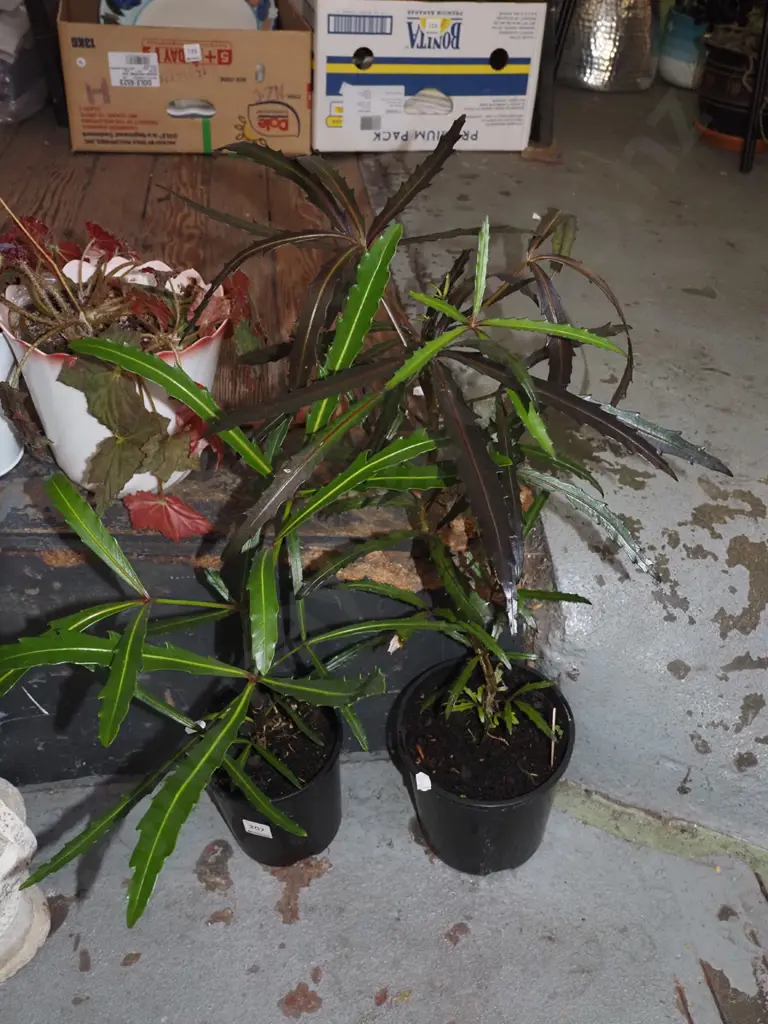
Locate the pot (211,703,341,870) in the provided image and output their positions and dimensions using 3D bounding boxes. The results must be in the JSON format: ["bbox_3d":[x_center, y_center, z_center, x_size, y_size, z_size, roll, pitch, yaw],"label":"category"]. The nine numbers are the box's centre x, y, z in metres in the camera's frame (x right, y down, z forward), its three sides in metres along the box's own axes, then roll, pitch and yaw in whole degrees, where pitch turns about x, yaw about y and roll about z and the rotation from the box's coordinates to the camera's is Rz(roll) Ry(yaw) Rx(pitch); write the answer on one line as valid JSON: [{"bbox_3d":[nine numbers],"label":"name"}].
[{"bbox_3d":[-0.105,0.266,0.949,0.140,0.140,0.140,-2,41,2],"label":"pot"}]

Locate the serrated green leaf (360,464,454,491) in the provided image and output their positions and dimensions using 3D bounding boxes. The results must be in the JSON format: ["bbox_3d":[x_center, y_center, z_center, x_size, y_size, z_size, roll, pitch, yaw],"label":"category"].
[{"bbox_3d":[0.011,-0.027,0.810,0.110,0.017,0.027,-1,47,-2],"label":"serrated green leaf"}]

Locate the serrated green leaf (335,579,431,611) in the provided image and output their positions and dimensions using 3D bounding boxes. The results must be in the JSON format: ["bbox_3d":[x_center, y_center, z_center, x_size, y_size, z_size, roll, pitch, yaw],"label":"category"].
[{"bbox_3d":[-0.001,0.080,0.890,0.097,0.022,0.018,12,40,14],"label":"serrated green leaf"}]

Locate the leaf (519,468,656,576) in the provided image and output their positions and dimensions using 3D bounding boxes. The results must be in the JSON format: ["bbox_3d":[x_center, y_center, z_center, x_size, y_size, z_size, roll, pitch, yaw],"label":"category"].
[{"bbox_3d":[0.160,0.002,0.729,0.152,0.017,0.022,34,76,-13],"label":"leaf"}]

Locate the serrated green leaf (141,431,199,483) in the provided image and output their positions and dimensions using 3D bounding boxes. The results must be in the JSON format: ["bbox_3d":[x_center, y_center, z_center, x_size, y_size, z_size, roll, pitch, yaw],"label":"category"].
[{"bbox_3d":[-0.200,-0.052,0.885,0.058,0.048,0.025,-2,26,-6],"label":"serrated green leaf"}]

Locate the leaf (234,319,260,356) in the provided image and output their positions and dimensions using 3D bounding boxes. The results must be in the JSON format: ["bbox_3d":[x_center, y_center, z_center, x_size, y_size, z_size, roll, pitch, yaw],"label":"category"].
[{"bbox_3d":[-0.133,-0.169,0.920,0.032,0.042,0.016,-4,39,-6],"label":"leaf"}]

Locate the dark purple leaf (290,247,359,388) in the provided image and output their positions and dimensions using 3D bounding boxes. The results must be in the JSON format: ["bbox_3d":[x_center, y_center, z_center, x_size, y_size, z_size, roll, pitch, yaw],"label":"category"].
[{"bbox_3d":[-0.042,-0.124,0.615,0.023,0.108,0.022,28,16,3],"label":"dark purple leaf"}]

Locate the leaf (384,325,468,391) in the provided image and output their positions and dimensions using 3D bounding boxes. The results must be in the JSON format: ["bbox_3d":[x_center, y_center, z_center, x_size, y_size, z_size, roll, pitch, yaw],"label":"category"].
[{"bbox_3d":[0.027,-0.102,0.605,0.080,0.010,0.013,-39,78,-22],"label":"leaf"}]

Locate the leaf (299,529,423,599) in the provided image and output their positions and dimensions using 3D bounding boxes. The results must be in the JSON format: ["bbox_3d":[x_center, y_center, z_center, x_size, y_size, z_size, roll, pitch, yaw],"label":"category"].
[{"bbox_3d":[-0.013,0.029,0.644,0.110,0.013,0.017,-25,57,-33],"label":"leaf"}]

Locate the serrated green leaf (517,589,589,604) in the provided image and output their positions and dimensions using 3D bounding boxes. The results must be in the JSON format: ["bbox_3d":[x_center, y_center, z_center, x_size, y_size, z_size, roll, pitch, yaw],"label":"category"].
[{"bbox_3d":[0.133,0.067,0.770,0.084,0.010,0.016,9,36,-21],"label":"serrated green leaf"}]

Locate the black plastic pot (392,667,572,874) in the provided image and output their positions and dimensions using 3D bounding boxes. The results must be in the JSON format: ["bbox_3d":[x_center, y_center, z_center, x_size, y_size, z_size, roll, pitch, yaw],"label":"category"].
[{"bbox_3d":[0.107,0.290,1.053,0.196,0.176,0.196,-2,40,2],"label":"black plastic pot"}]

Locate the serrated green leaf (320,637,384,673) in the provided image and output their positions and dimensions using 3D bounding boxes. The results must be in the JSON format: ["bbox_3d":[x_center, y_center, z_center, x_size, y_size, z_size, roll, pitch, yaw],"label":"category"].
[{"bbox_3d":[-0.021,0.114,0.775,0.073,0.010,0.014,-28,63,8],"label":"serrated green leaf"}]

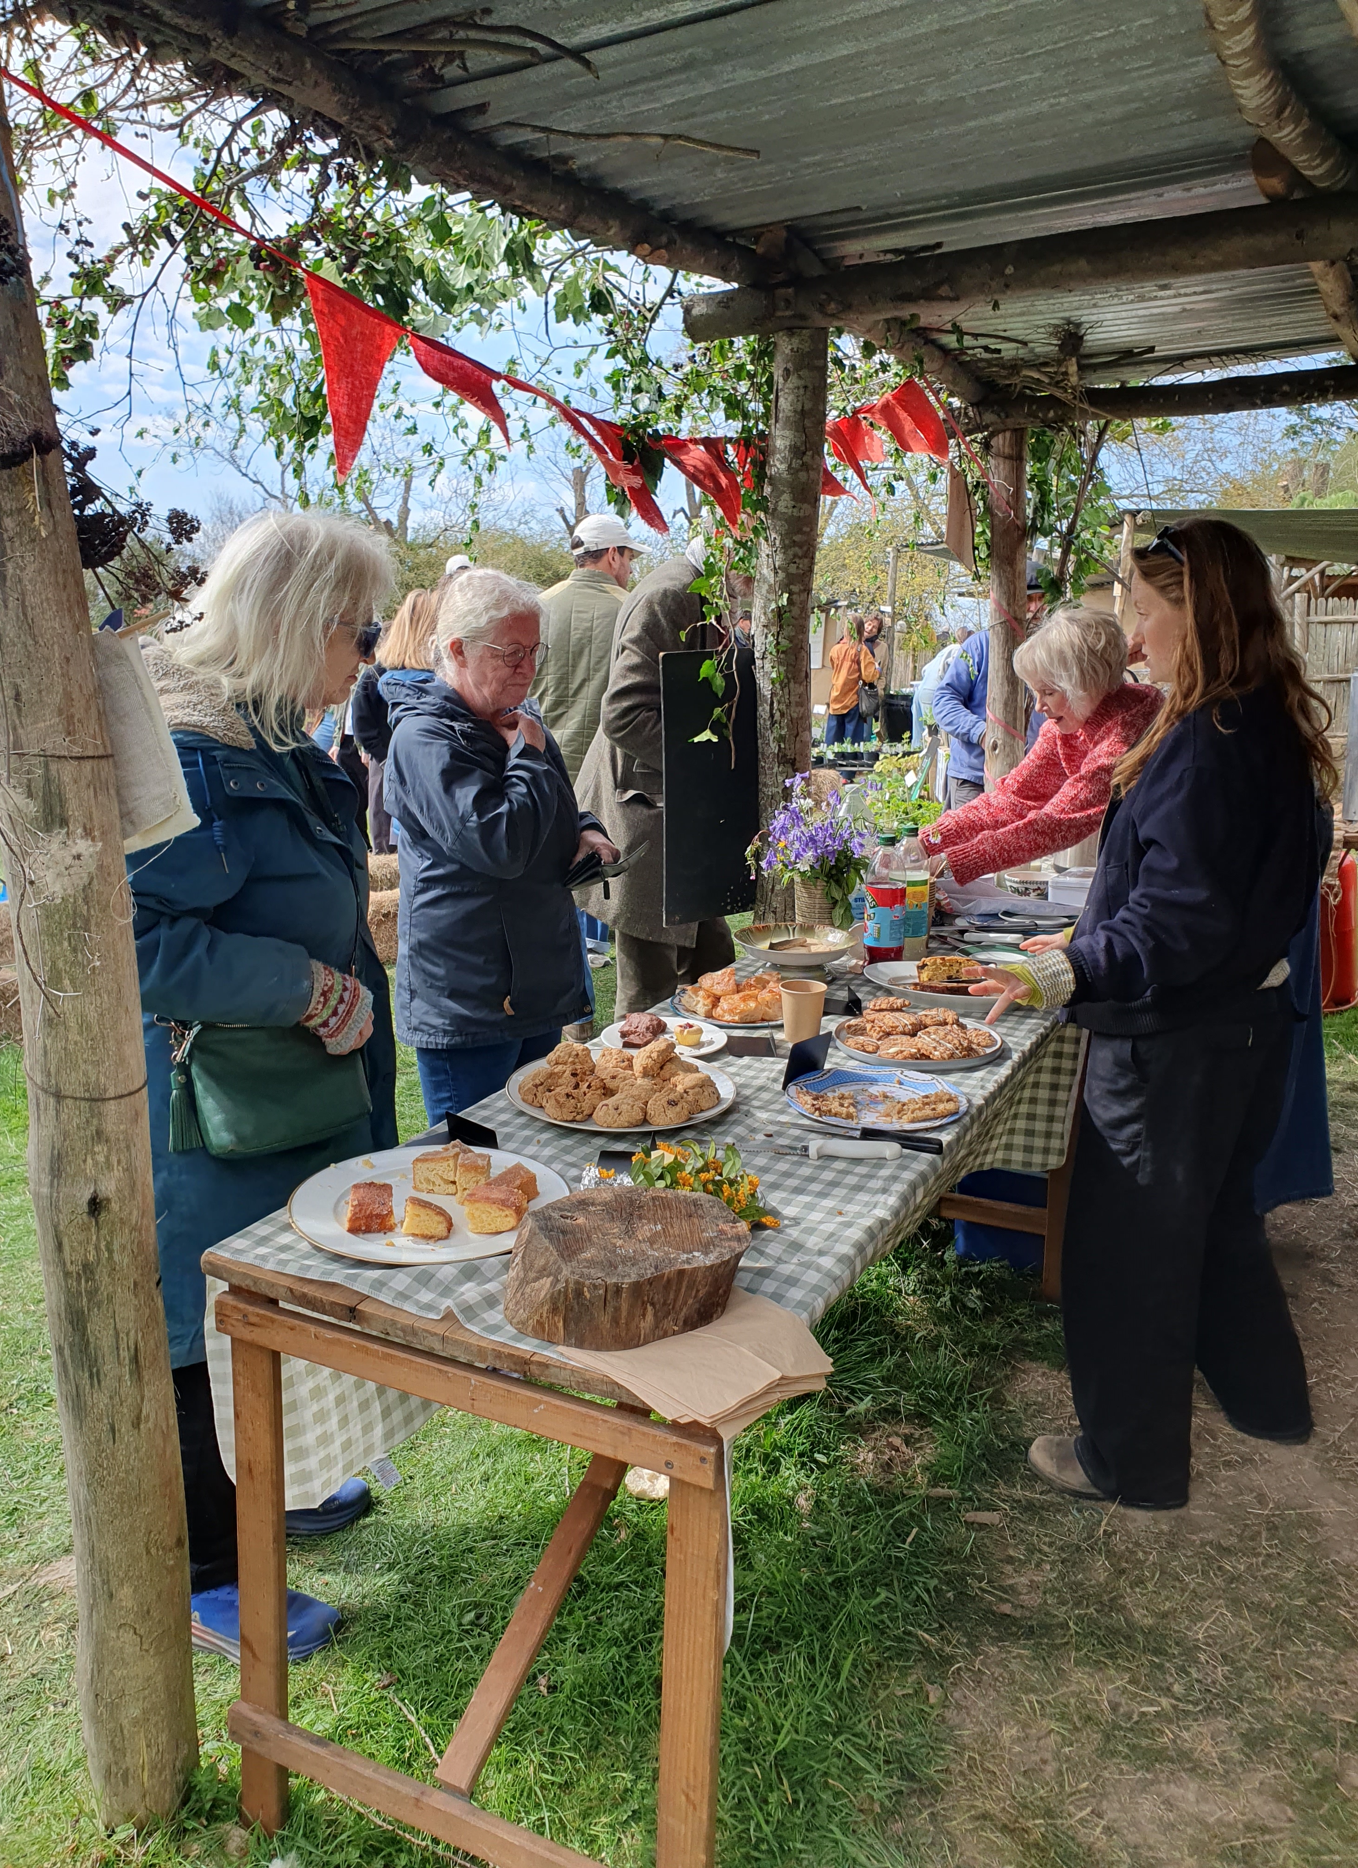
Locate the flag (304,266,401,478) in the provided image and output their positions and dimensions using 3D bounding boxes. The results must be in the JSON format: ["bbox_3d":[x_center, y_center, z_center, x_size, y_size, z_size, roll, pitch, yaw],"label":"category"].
[{"bbox_3d":[-0.402,-0.686,1.730,0.040,0.235,0.200,8,14,24],"label":"flag"}]

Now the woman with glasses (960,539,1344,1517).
[{"bbox_3d":[0.785,0.175,2.330,0.620,1.630,0.490,5,14,17],"label":"woman with glasses"}]

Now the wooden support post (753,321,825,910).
[{"bbox_3d":[0.244,-0.367,3.475,0.145,2.110,0.145,8,14,24],"label":"wooden support post"}]

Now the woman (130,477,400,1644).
[{"bbox_3d":[-0.575,0.225,2.020,0.470,1.610,0.500,4,14,14],"label":"woman"}]

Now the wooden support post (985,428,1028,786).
[{"bbox_3d":[1.195,-0.740,5.150,0.140,2.120,0.140,-4,13,-5],"label":"wooden support post"}]

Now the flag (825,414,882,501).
[{"bbox_3d":[0.447,-1.223,3.600,0.090,0.220,0.170,7,15,25],"label":"flag"}]

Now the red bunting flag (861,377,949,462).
[{"bbox_3d":[0.619,-1.412,3.850,0.170,0.230,0.200,7,15,25],"label":"red bunting flag"}]

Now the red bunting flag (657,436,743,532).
[{"bbox_3d":[0.040,-0.841,2.620,0.120,0.190,0.200,8,14,24],"label":"red bunting flag"}]

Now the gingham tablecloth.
[{"bbox_3d":[0.134,0.422,2.251,0.700,0.420,1.680,7,15,26],"label":"gingham tablecloth"}]

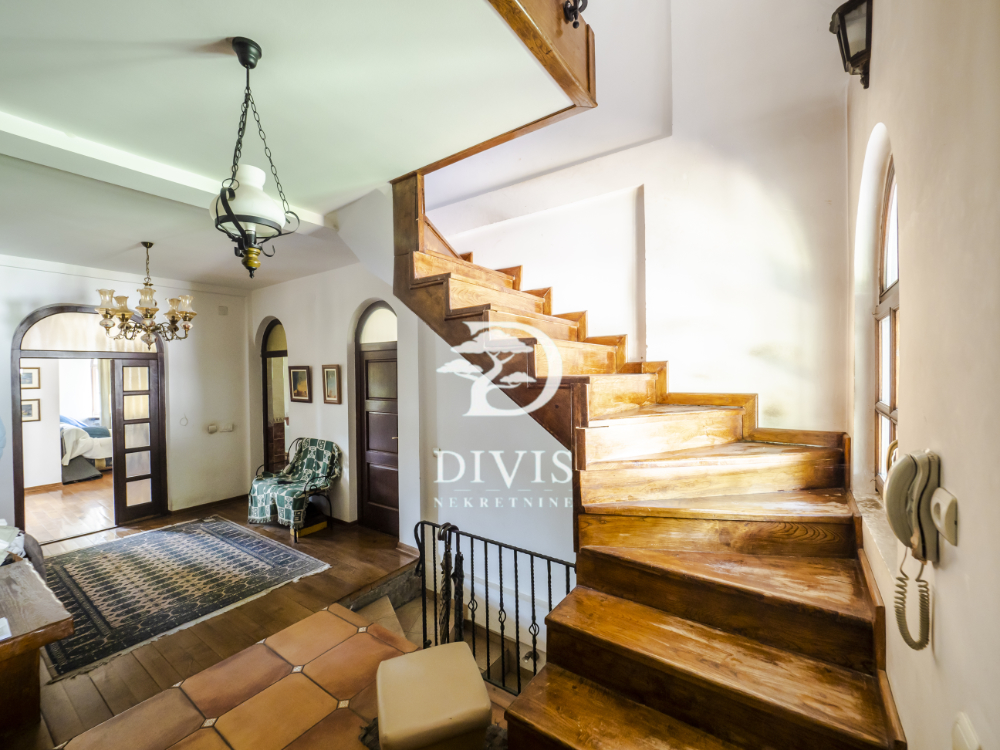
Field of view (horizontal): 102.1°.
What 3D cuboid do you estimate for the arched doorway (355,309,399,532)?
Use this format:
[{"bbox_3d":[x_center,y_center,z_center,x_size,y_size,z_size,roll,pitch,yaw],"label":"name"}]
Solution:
[{"bbox_3d":[-1.229,0.469,4.228,0.850,2.470,0.160,0,1,35],"label":"arched doorway"}]

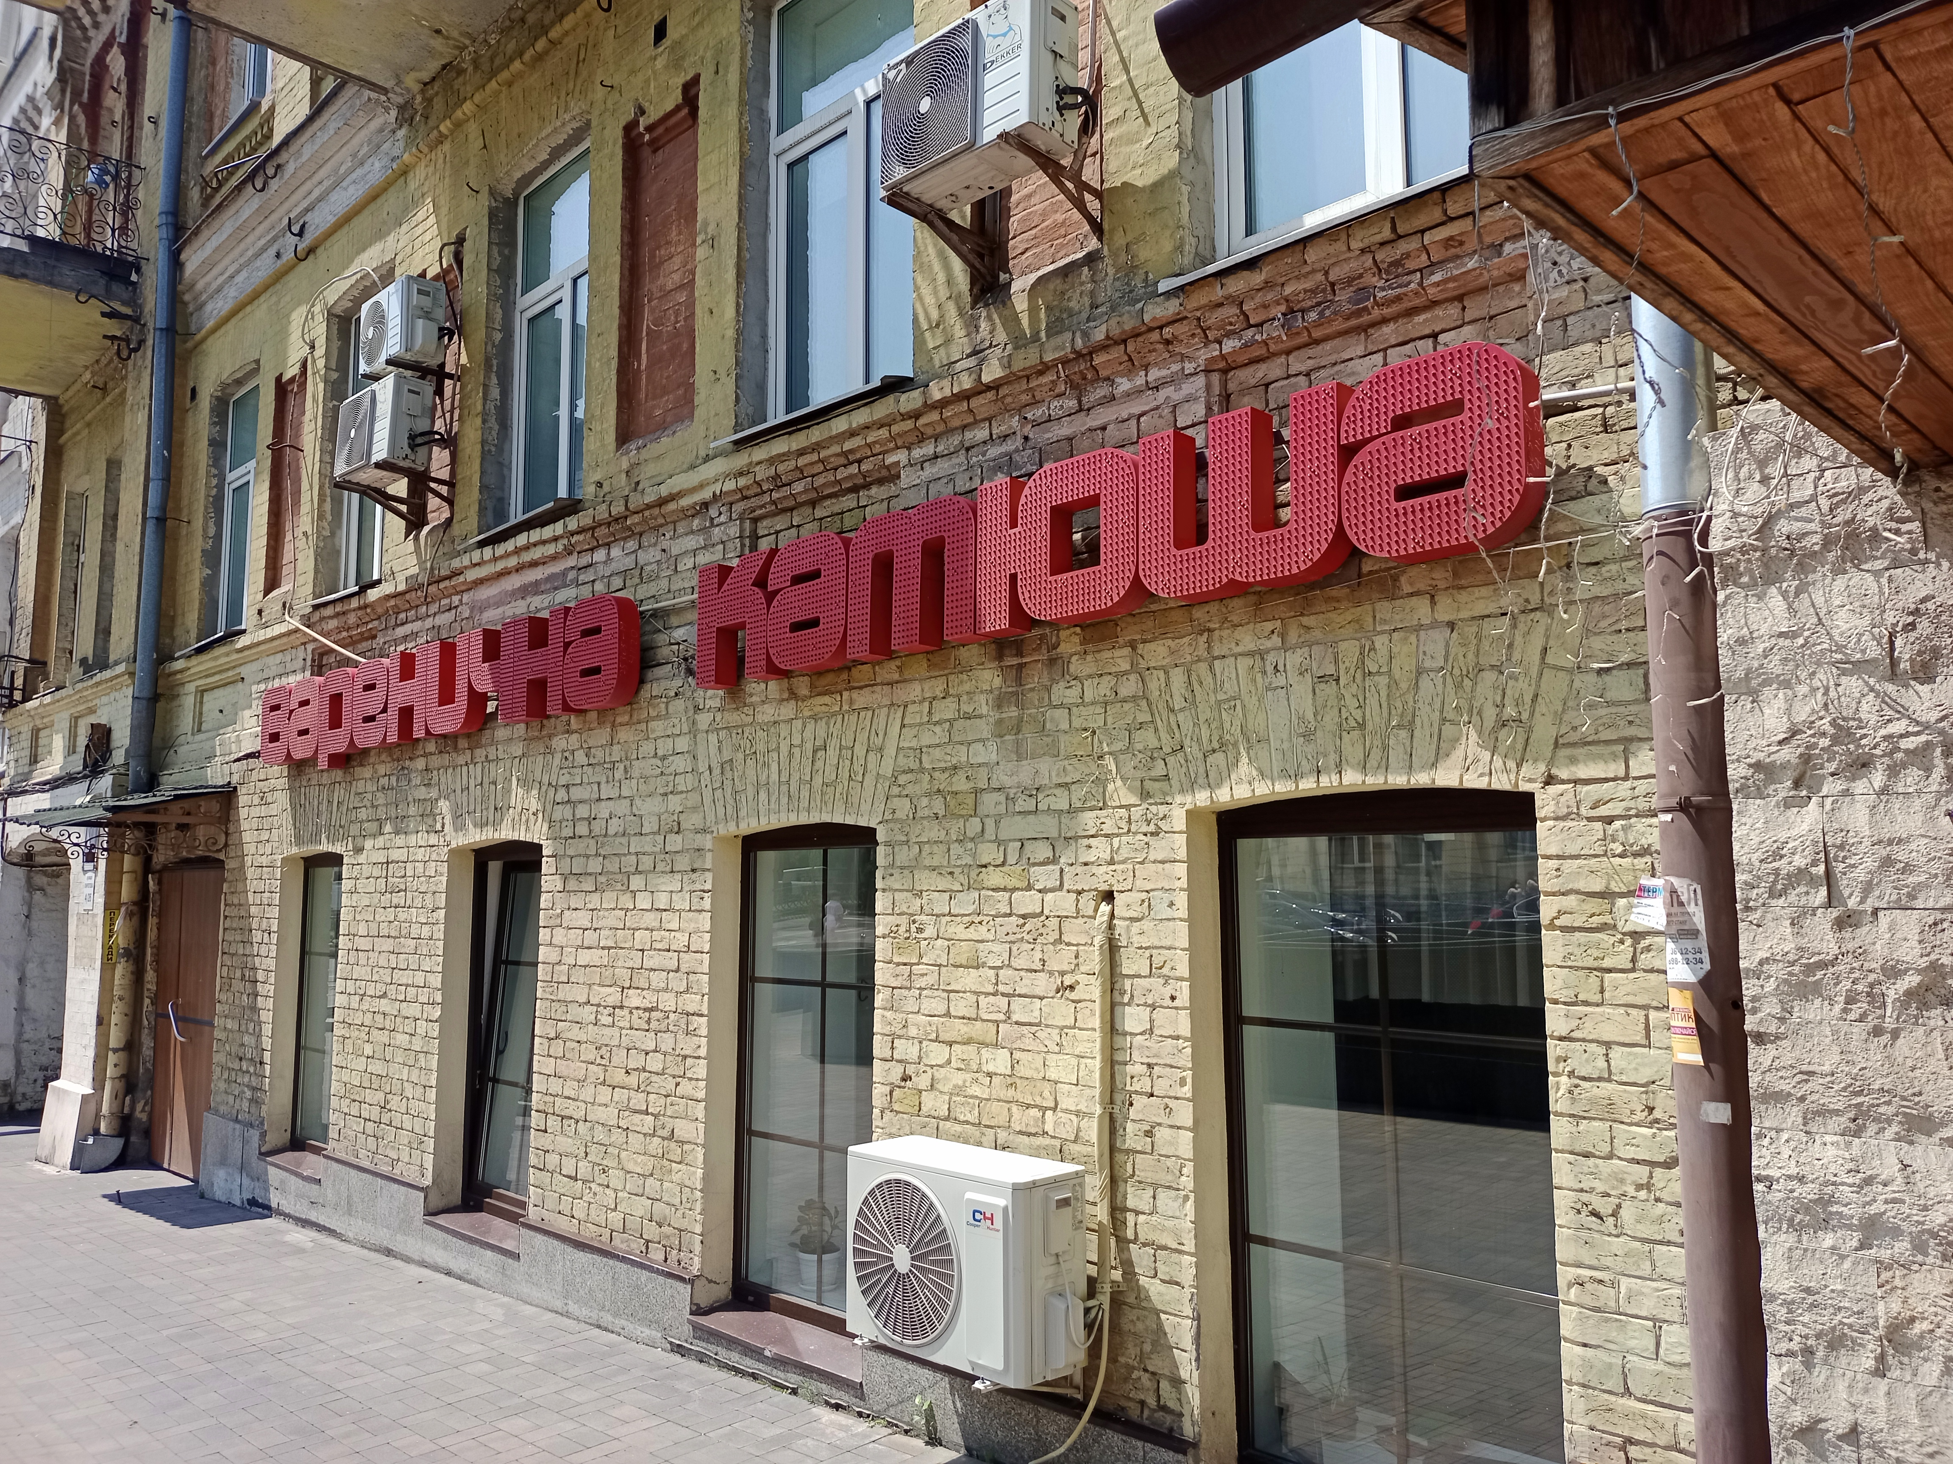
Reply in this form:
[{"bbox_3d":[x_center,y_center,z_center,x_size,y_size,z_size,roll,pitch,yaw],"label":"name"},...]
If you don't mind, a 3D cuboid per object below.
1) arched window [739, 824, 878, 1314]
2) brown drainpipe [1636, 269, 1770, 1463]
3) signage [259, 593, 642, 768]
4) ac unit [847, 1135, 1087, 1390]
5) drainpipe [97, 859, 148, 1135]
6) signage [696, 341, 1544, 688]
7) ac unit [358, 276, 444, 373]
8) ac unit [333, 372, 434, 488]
[{"bbox_3d":[-0.611,1.297,5.395,0.090,1.893,1.030,6,-9,-44],"label":"arched window"},{"bbox_3d":[1.483,0.407,2.889,0.150,2.950,0.150,6,-9,-44],"label":"brown drainpipe"},{"bbox_3d":[-3.077,-0.155,7.686,0.100,0.557,4.521,6,-9,-44],"label":"signage"},{"bbox_3d":[-0.025,1.548,4.198,0.315,0.546,0.742,6,-9,-44],"label":"ac unit"},{"bbox_3d":[-6.197,1.848,10.222,0.140,2.120,0.140,6,-9,-44],"label":"drainpipe"},{"bbox_3d":[0.107,-0.551,4.456,0.100,0.480,3.370,6,-9,-44],"label":"signage"},{"bbox_3d":[-3.266,-2.226,8.001,0.260,0.483,0.645,6,-9,-44],"label":"ac unit"},{"bbox_3d":[-3.375,-1.675,8.036,0.260,0.492,0.791,6,-9,-44],"label":"ac unit"}]

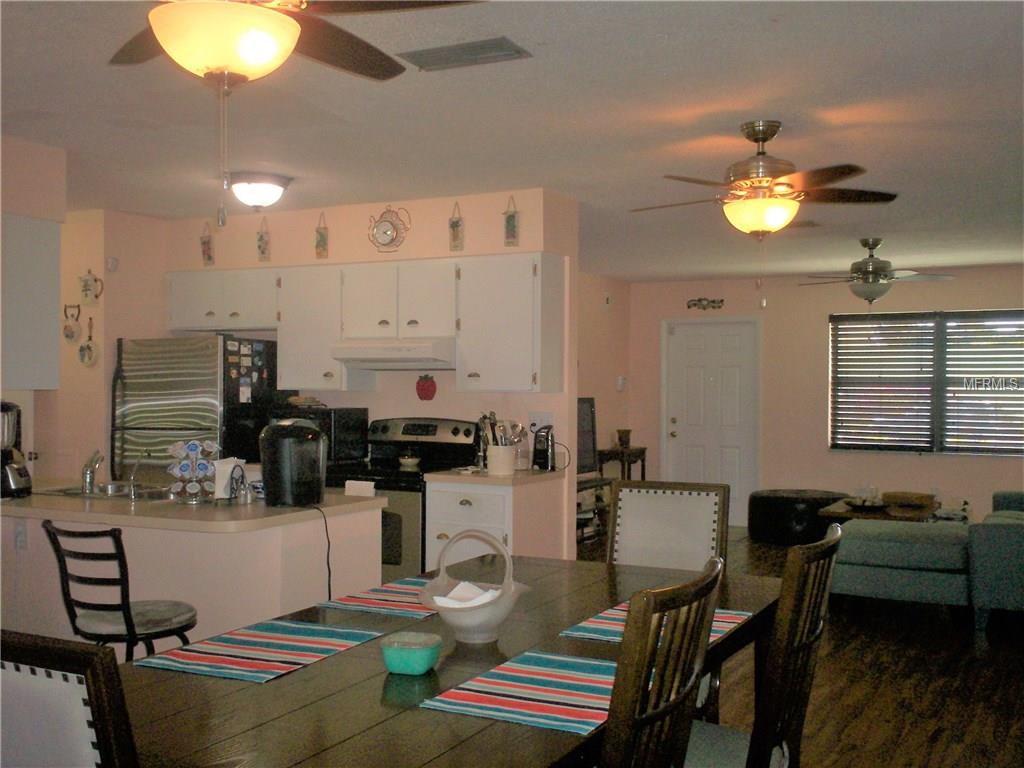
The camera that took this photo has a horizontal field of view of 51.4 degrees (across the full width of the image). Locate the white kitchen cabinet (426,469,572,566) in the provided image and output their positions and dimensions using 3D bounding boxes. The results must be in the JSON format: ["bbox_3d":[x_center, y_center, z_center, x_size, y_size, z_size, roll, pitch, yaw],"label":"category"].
[{"bbox_3d":[-0.075,0.947,5.577,0.500,0.970,0.648,0,1,27],"label":"white kitchen cabinet"}]

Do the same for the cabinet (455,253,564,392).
[{"bbox_3d":[-0.009,-0.333,5.959,0.519,0.753,0.327,0,0,27],"label":"cabinet"}]

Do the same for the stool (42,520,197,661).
[{"bbox_3d":[-1.284,0.922,3.584,0.420,0.960,0.500,0,0,27],"label":"stool"}]

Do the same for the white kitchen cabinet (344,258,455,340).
[{"bbox_3d":[-0.588,-0.486,6.252,0.779,0.449,0.327,0,0,27],"label":"white kitchen cabinet"}]

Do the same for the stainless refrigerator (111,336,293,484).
[{"bbox_3d":[-1.783,0.584,6.211,0.775,1.693,0.703,0,1,27],"label":"stainless refrigerator"}]

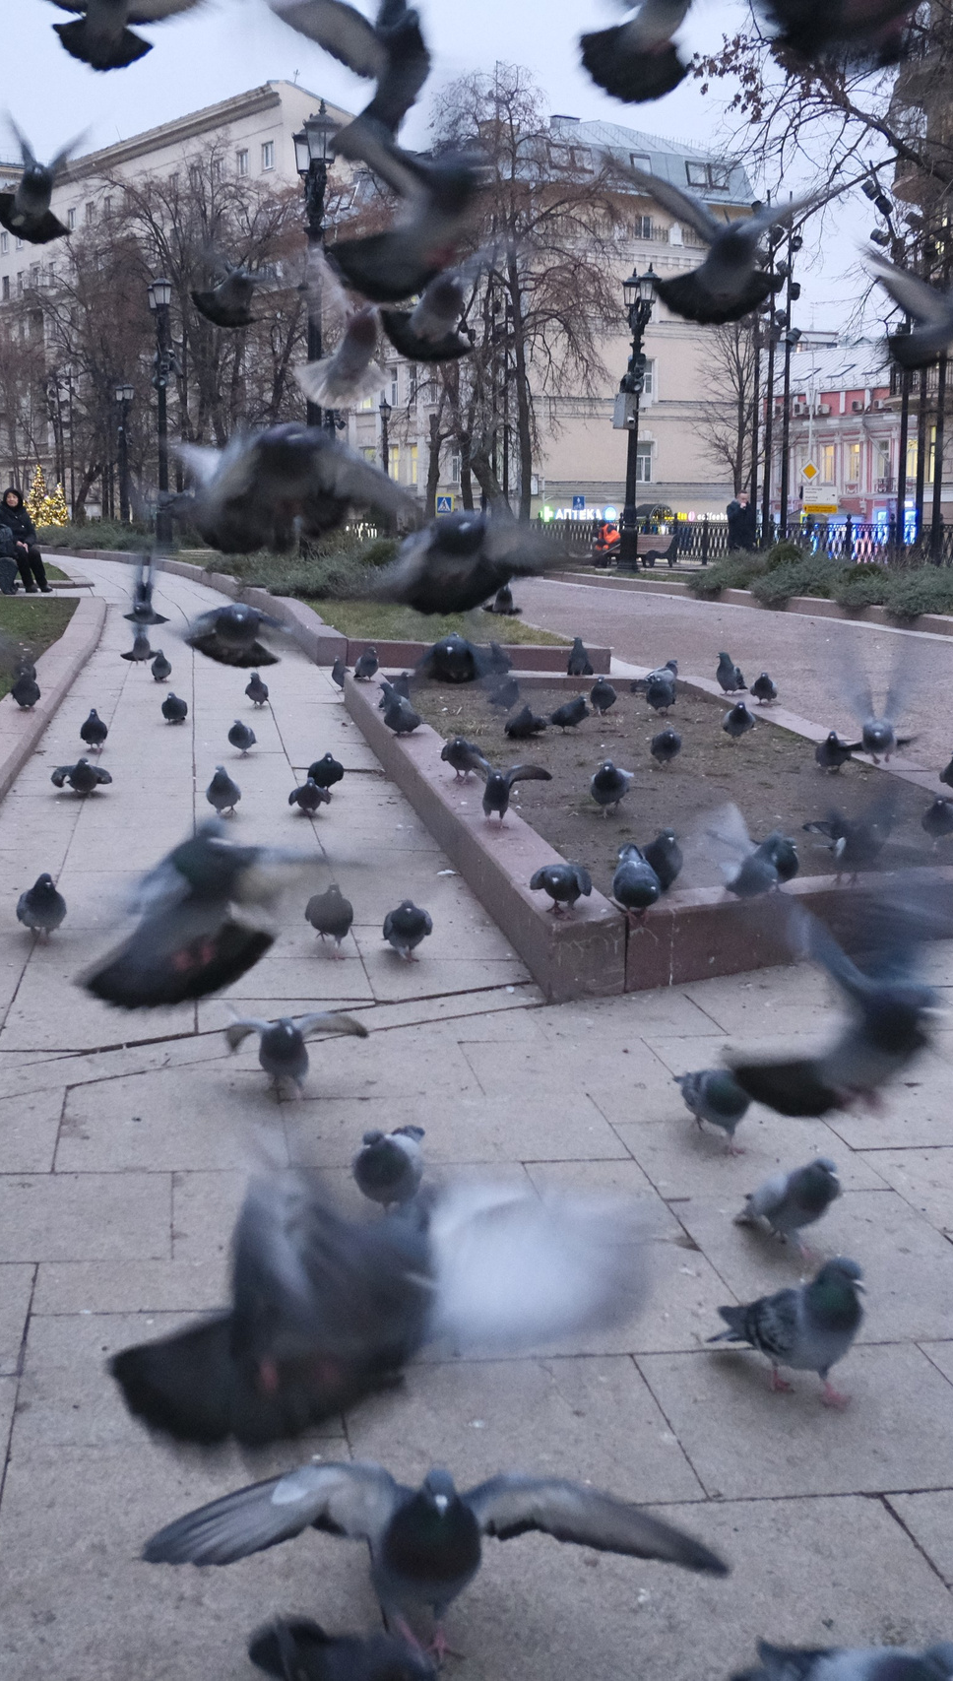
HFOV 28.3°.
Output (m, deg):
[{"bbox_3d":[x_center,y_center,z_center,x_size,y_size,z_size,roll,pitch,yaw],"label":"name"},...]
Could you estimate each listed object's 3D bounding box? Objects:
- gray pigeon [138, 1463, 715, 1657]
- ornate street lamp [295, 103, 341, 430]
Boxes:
[{"bbox_3d":[-0.047,0.817,2.182,0.640,0.220,0.280,0,11,-2],"label":"gray pigeon"},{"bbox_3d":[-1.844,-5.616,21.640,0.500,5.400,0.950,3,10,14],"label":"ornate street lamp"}]

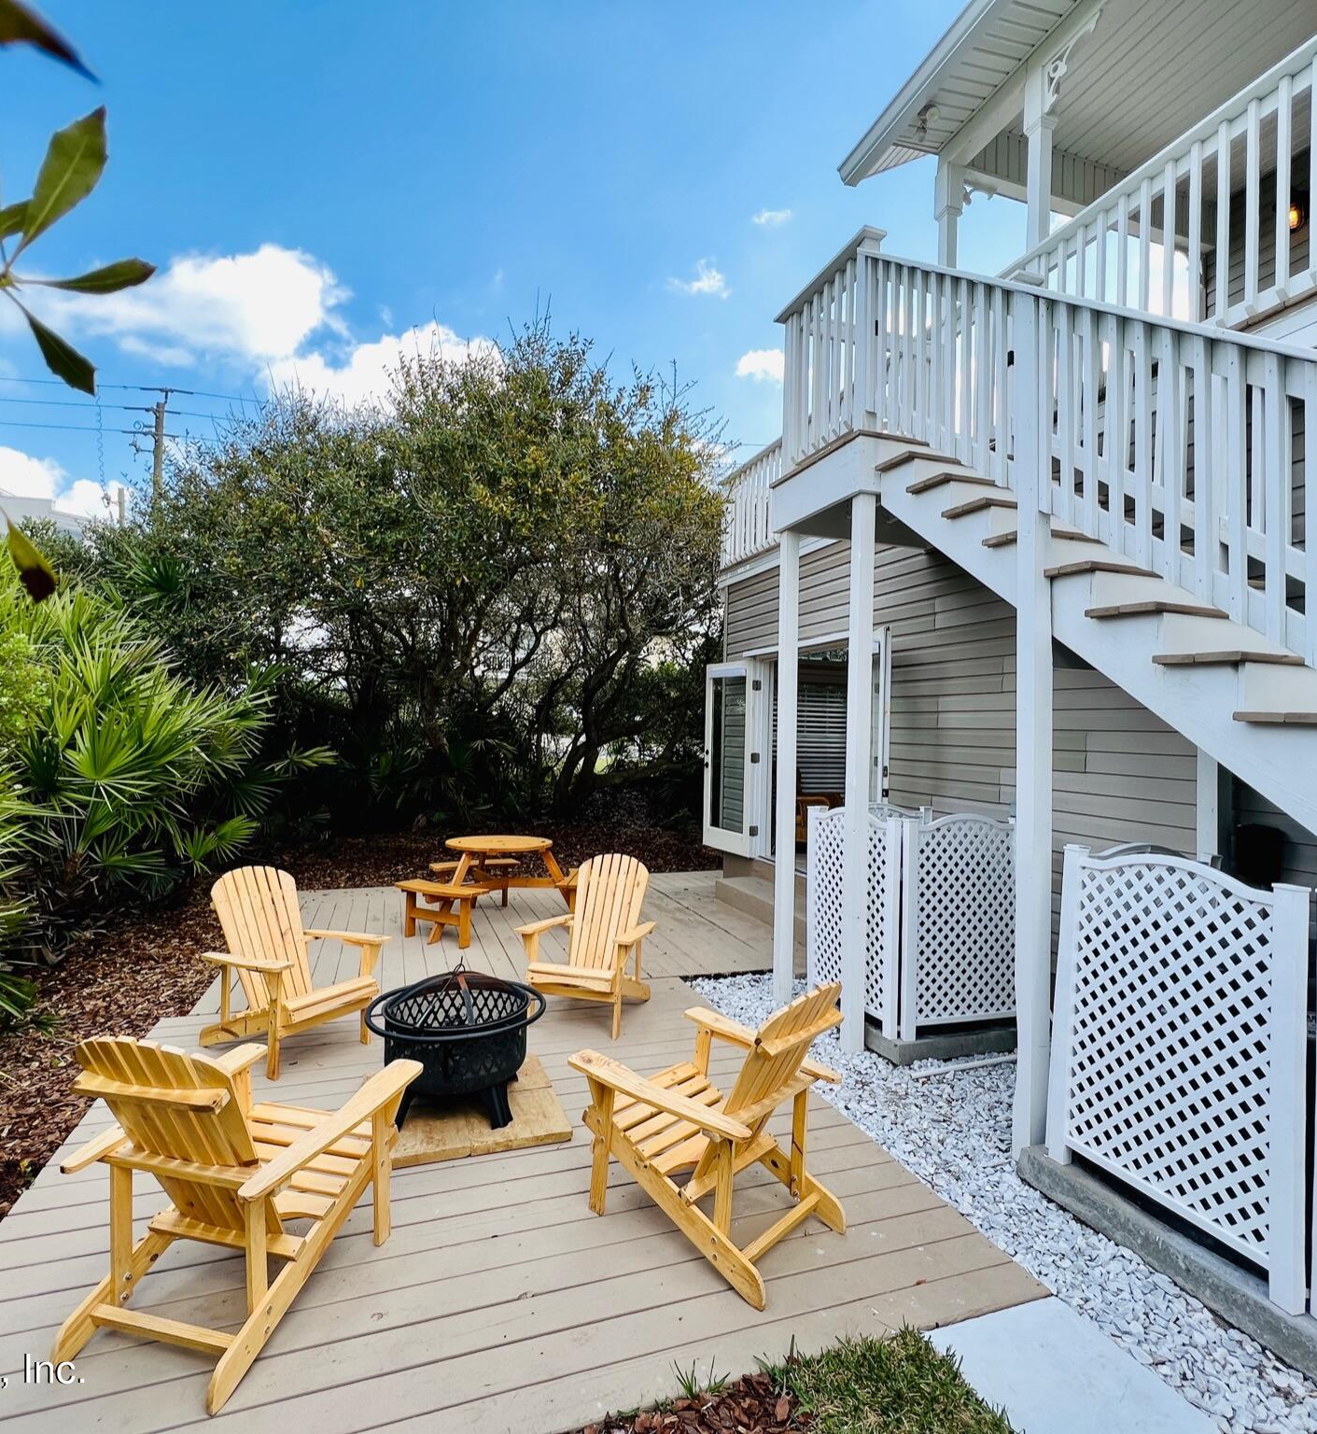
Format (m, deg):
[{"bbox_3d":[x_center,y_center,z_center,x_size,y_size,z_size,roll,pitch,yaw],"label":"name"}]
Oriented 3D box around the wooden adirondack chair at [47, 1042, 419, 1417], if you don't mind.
[{"bbox_3d":[-1.201,1.233,2.111,0.735,0.872,0.790,1,-2,11],"label":"wooden adirondack chair"}]

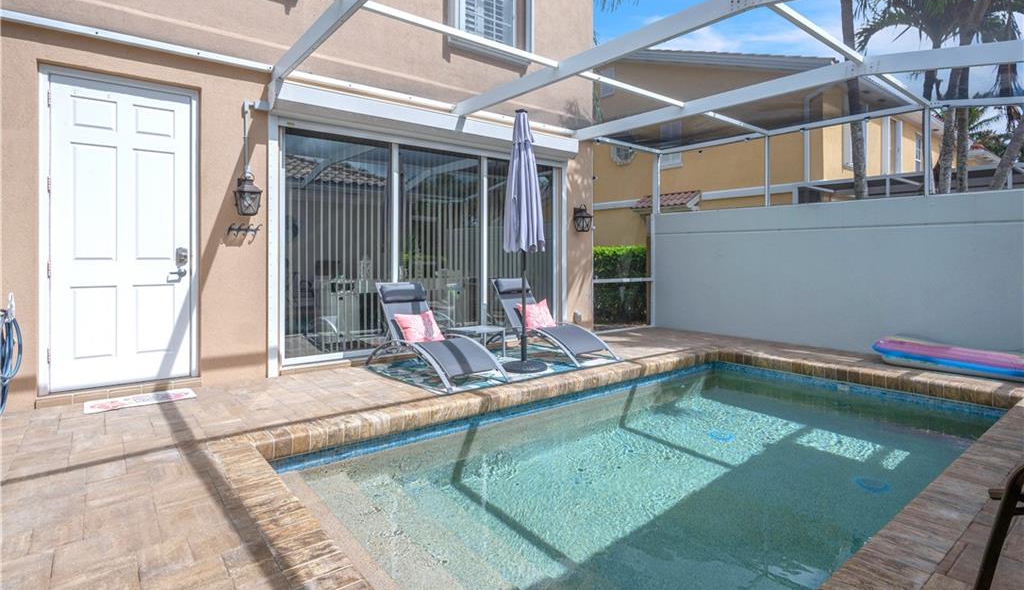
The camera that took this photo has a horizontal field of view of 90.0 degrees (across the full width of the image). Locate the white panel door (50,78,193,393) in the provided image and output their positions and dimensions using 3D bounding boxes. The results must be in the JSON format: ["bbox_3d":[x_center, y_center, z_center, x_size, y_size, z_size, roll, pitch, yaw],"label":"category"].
[{"bbox_3d":[-3.165,-0.483,4.190,0.935,2.440,0.070,-2,3,-38],"label":"white panel door"}]

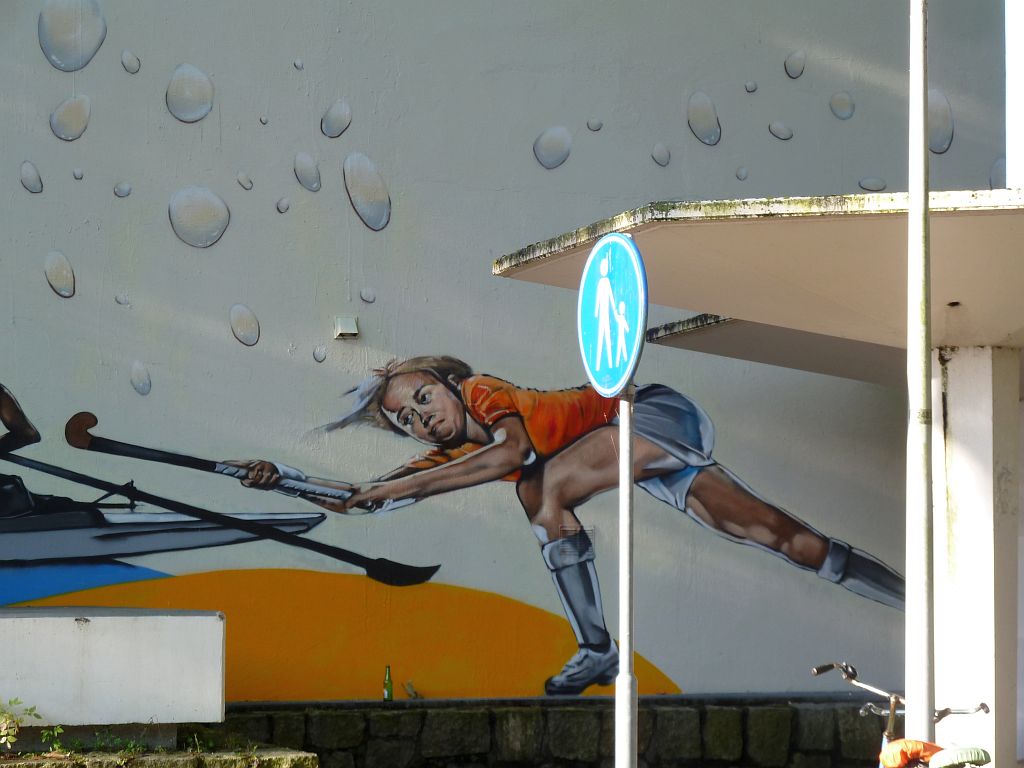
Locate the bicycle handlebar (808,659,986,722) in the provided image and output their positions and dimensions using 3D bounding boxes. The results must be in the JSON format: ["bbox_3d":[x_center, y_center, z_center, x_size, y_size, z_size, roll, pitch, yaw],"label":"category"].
[{"bbox_3d":[1.669,1.321,12.200,0.670,0.260,0.340,-1,-4,18],"label":"bicycle handlebar"}]

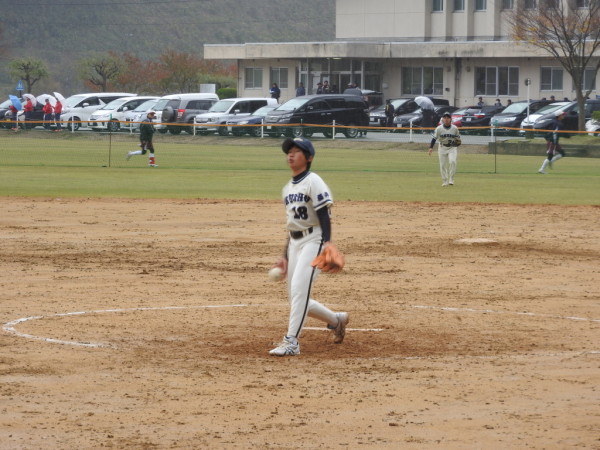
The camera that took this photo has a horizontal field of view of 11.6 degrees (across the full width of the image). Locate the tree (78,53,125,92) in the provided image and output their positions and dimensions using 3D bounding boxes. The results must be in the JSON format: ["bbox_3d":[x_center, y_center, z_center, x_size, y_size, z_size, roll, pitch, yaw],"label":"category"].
[{"bbox_3d":[-12.065,-8.283,180.000,2.950,4.500,2.950,1,2,0],"label":"tree"}]

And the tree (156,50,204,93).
[{"bbox_3d":[-7.705,-8.821,190.000,3.300,4.800,3.200,1,2,0],"label":"tree"}]

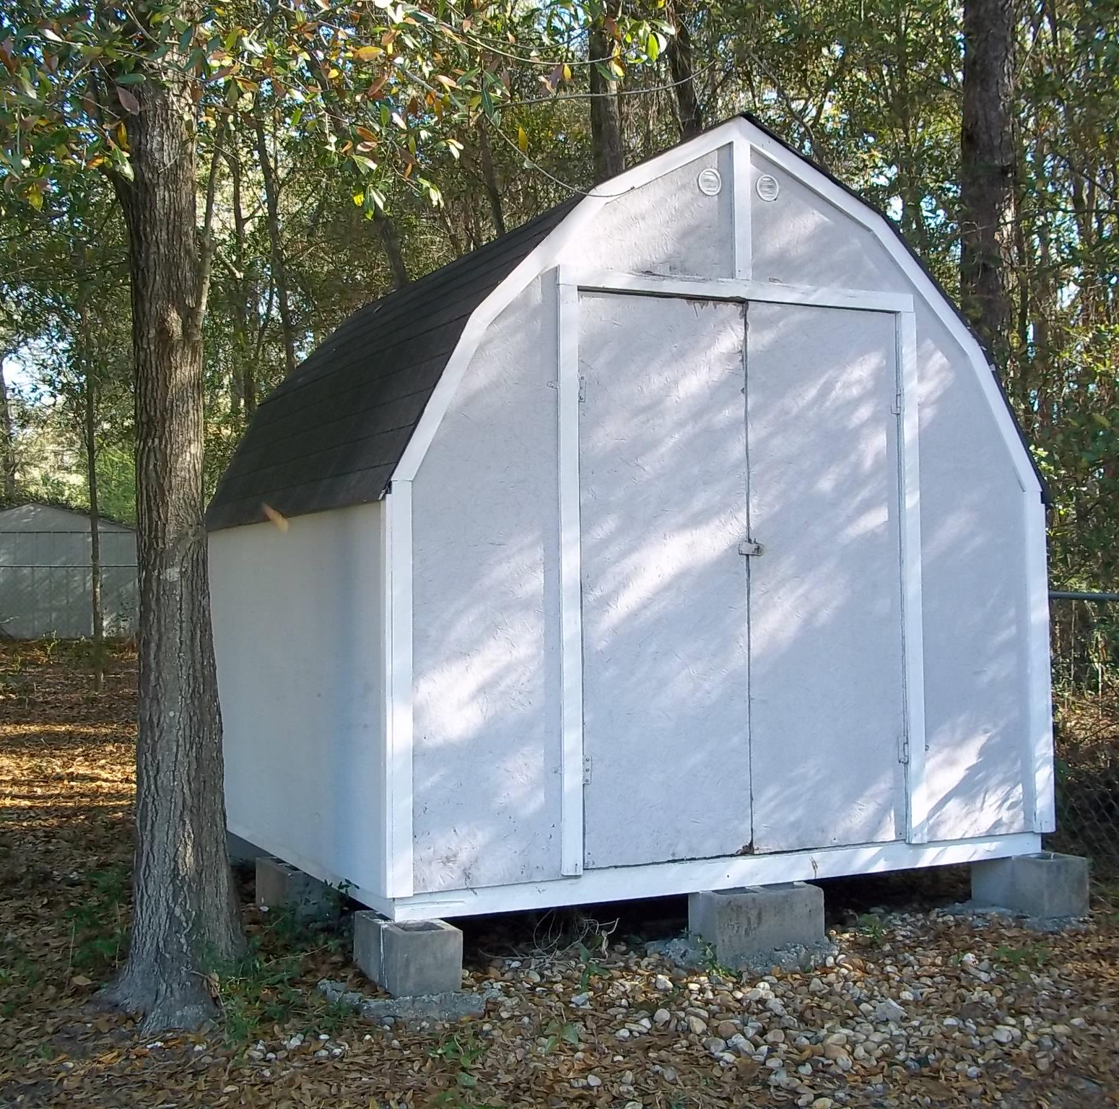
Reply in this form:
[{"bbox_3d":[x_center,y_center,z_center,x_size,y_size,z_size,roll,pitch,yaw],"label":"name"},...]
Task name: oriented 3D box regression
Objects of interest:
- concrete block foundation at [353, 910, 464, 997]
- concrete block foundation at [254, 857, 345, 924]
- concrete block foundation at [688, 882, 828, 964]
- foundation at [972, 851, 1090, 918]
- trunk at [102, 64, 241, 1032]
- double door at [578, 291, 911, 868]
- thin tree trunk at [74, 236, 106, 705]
[{"bbox_3d":[-0.449,1.184,4.562,0.194,0.190,0.397,0,-2,-25],"label":"concrete block foundation"},{"bbox_3d":[-0.946,1.217,5.560,0.194,0.190,0.397,0,-2,-26],"label":"concrete block foundation"},{"bbox_3d":[0.642,1.183,5.000,0.397,0.190,0.194,0,-2,-23],"label":"concrete block foundation"},{"bbox_3d":[1.700,1.186,5.577,0.194,0.190,0.397,0,-2,-25],"label":"foundation"},{"bbox_3d":[-1.120,-0.056,4.463,0.390,2.760,0.380,0,-2,-14],"label":"trunk"},{"bbox_3d":[0.633,0.072,5.120,1.254,1.840,0.060,0,-2,-25],"label":"double door"},{"bbox_3d":[-5.032,-0.917,16.500,0.280,4.820,0.250,0,-2,-25],"label":"thin tree trunk"}]

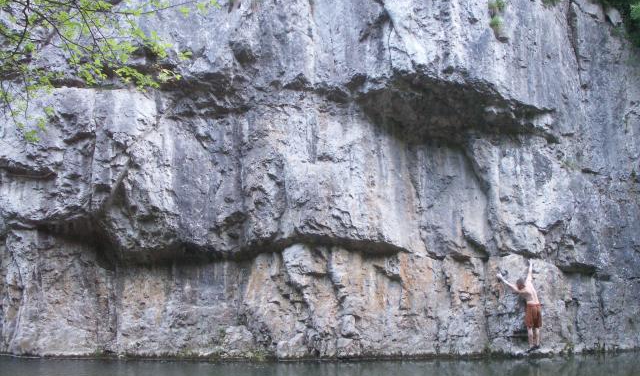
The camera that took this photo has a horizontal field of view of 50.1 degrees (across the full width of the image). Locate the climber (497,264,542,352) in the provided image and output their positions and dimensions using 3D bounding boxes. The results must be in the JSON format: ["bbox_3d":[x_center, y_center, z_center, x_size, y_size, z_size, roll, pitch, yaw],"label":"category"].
[{"bbox_3d":[4.800,2.870,16.450,0.880,2.120,0.820,6,-10,-36],"label":"climber"}]

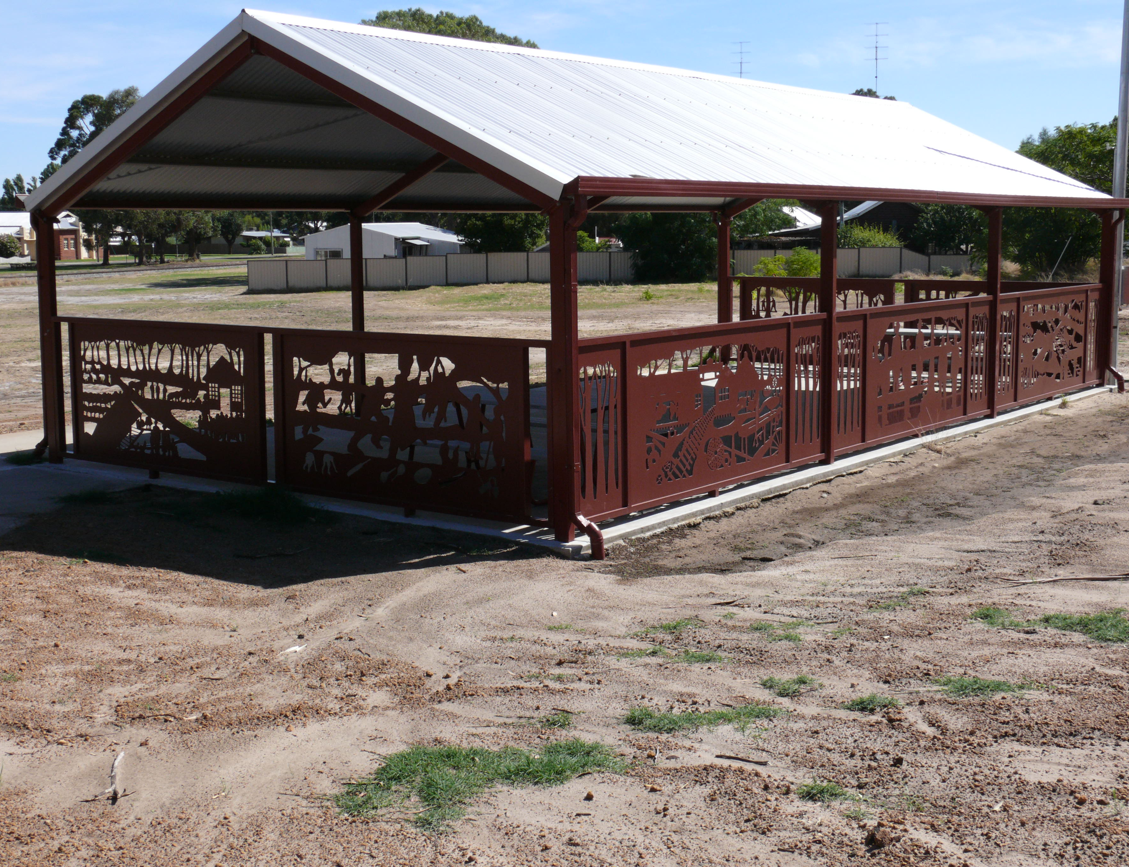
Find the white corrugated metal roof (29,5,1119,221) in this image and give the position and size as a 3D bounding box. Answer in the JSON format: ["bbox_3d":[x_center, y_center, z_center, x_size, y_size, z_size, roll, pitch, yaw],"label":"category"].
[{"bbox_3d":[1.229,-3.296,16.519,6.289,1.538,12.380,6,10,37],"label":"white corrugated metal roof"}]

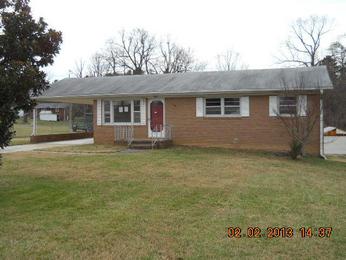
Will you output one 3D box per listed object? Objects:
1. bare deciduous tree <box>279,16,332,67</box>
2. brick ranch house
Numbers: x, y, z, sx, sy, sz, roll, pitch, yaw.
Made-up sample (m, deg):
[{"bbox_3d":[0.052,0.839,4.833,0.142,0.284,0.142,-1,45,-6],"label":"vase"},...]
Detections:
[{"bbox_3d":[15.037,-5.876,42.000,6.434,14.008,6.434,0,1,0],"label":"bare deciduous tree"},{"bbox_3d":[0.720,-1.220,23.600,16.700,4.800,8.500,0,1,19],"label":"brick ranch house"}]

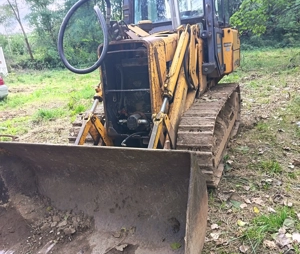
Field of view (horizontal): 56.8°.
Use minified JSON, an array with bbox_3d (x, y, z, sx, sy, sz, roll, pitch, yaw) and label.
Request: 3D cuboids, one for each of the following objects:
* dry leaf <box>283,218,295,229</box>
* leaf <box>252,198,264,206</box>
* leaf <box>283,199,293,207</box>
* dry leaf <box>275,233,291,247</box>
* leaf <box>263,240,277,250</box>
[{"bbox_3d":[1.285,0.892,2.563,0.095,0.018,0.126,3,18,27],"label":"dry leaf"},{"bbox_3d":[1.114,0.763,2.855,0.128,0.030,0.082,6,18,36],"label":"leaf"},{"bbox_3d":[1.374,0.765,2.762,0.074,0.030,0.083,-15,18,-33],"label":"leaf"},{"bbox_3d":[1.129,0.963,2.353,0.119,0.025,0.107,3,18,27],"label":"dry leaf"},{"bbox_3d":[0.959,0.942,2.228,0.093,0.030,0.072,2,16,24],"label":"leaf"}]

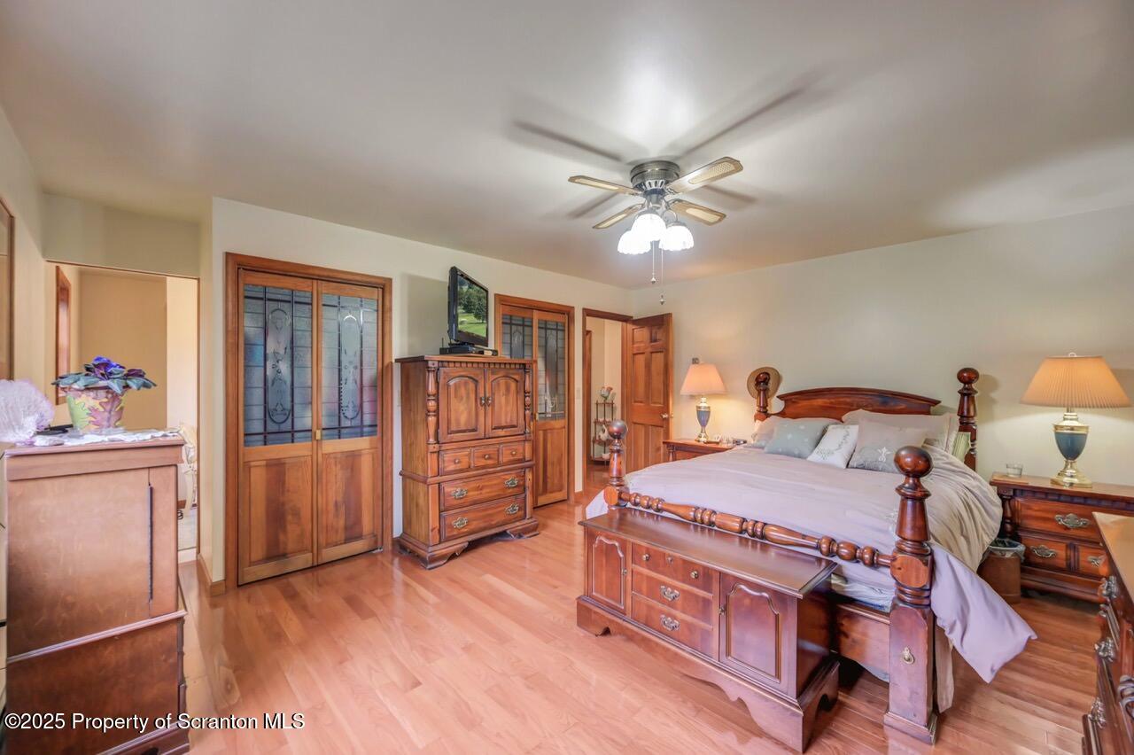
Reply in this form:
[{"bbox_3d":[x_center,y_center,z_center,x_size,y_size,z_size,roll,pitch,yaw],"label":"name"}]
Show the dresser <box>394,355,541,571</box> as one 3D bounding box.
[{"bbox_3d":[-0.801,0.593,3.593,1.000,1.475,0.630,0,0,-44],"label":"dresser"}]

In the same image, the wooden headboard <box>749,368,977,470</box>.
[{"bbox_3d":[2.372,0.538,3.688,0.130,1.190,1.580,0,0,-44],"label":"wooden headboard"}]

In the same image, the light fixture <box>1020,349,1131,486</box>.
[{"bbox_3d":[3.043,0.250,2.650,0.440,0.800,0.440,0,0,-44],"label":"light fixture"}]

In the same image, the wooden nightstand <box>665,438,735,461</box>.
[{"bbox_3d":[1.372,0.992,4.374,0.410,0.675,0.680,0,0,-44],"label":"wooden nightstand"}]

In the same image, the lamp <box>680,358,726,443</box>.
[{"bbox_3d":[1.373,0.251,4.447,0.440,0.810,0.440,0,0,-44],"label":"lamp"}]

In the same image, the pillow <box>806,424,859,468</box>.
[{"bbox_3d":[1.982,0.502,3.220,0.120,0.320,0.310,32,-6,-15],"label":"pillow"}]

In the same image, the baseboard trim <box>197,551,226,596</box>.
[{"bbox_3d":[-2.374,1.289,2.945,0.100,0.085,0.700,0,0,-44],"label":"baseboard trim"}]

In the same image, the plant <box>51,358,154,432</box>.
[{"bbox_3d":[-1.747,0.072,1.677,0.260,0.285,0.260,0,0,-44],"label":"plant"}]

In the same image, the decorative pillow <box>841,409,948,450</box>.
[{"bbox_3d":[2.382,0.447,3.232,0.670,0.450,0.170,0,-30,46],"label":"decorative pillow"}]

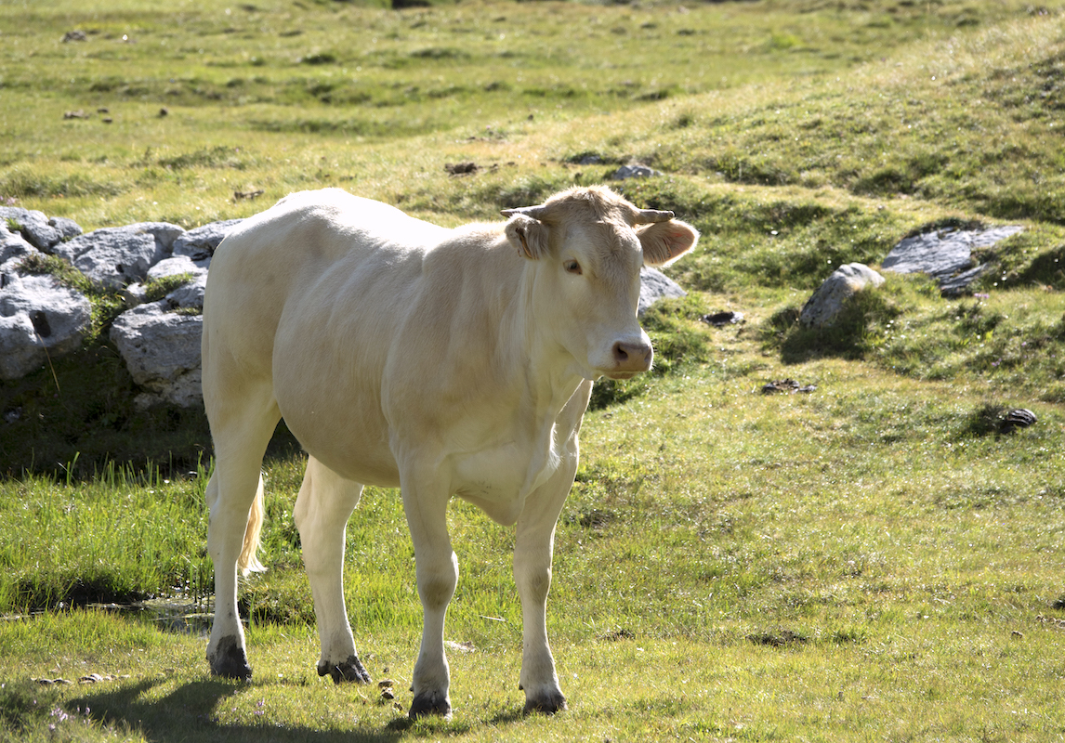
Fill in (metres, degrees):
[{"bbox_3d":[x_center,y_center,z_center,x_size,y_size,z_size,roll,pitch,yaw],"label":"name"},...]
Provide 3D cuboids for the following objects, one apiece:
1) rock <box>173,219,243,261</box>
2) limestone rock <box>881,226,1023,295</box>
[{"bbox_3d":[-1.207,-0.506,31.700,0.360,0.170,0.320,0,3,0],"label":"rock"},{"bbox_3d":[1.798,-0.476,35.300,0.620,0.310,0.500,0,3,0],"label":"limestone rock"}]

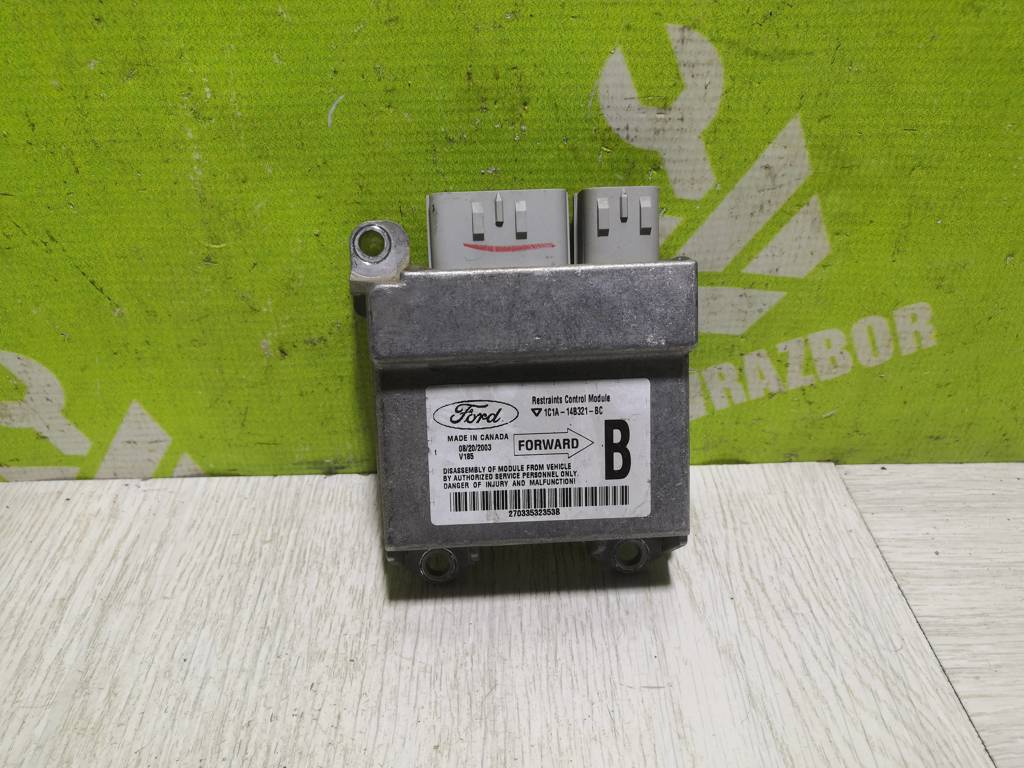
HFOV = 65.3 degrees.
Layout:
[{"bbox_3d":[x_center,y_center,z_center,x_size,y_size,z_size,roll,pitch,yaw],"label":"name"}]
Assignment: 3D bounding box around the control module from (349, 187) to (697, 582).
[{"bbox_3d":[0.003,0.004,0.272,0.112,0.136,0.037,-2,7,-2],"label":"control module"}]

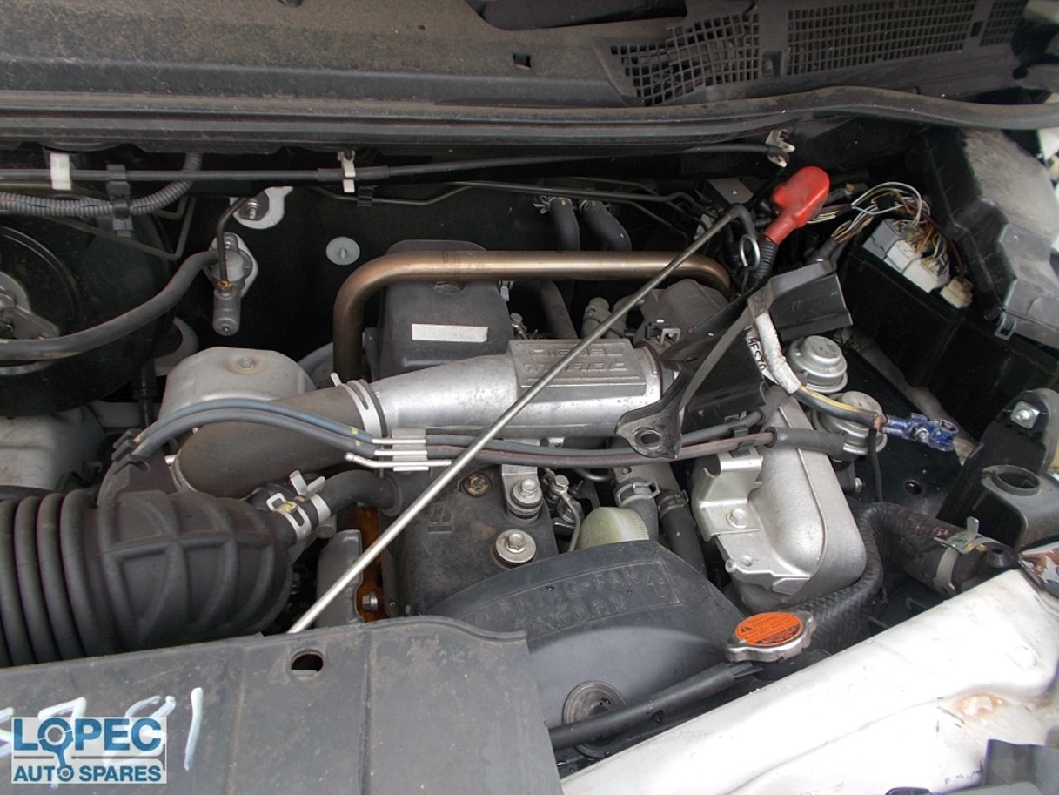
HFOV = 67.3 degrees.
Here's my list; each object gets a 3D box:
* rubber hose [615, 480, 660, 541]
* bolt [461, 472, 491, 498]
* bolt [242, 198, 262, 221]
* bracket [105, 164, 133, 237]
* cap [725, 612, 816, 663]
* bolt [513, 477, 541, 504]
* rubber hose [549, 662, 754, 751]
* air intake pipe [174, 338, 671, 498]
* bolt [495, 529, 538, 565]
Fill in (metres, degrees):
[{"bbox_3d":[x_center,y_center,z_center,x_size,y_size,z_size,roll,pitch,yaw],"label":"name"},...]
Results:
[{"bbox_3d":[0.103,0.111,0.725,0.040,0.090,0.042,-8,30,-9],"label":"rubber hose"},{"bbox_3d":[-0.049,0.081,0.735,0.026,0.014,0.026,-3,38,-13],"label":"bolt"},{"bbox_3d":[-0.301,-0.203,0.860,0.018,0.018,0.024,-4,39,-13],"label":"bolt"},{"bbox_3d":[-0.413,-0.198,0.800,0.026,0.074,0.023,-3,38,-13],"label":"bracket"},{"bbox_3d":[0.173,0.170,0.570,0.064,0.018,0.057,-17,15,-19],"label":"cap"},{"bbox_3d":[-0.002,0.084,0.708,0.026,0.019,0.026,-3,38,-13],"label":"bolt"},{"bbox_3d":[0.078,0.209,0.538,0.172,0.015,0.015,-13,40,-15],"label":"rubber hose"},{"bbox_3d":[-0.087,0.020,0.730,0.432,0.095,0.086,-9,39,-8],"label":"air intake pipe"},{"bbox_3d":[-0.012,0.129,0.682,0.036,0.024,0.036,2,40,-16],"label":"bolt"}]

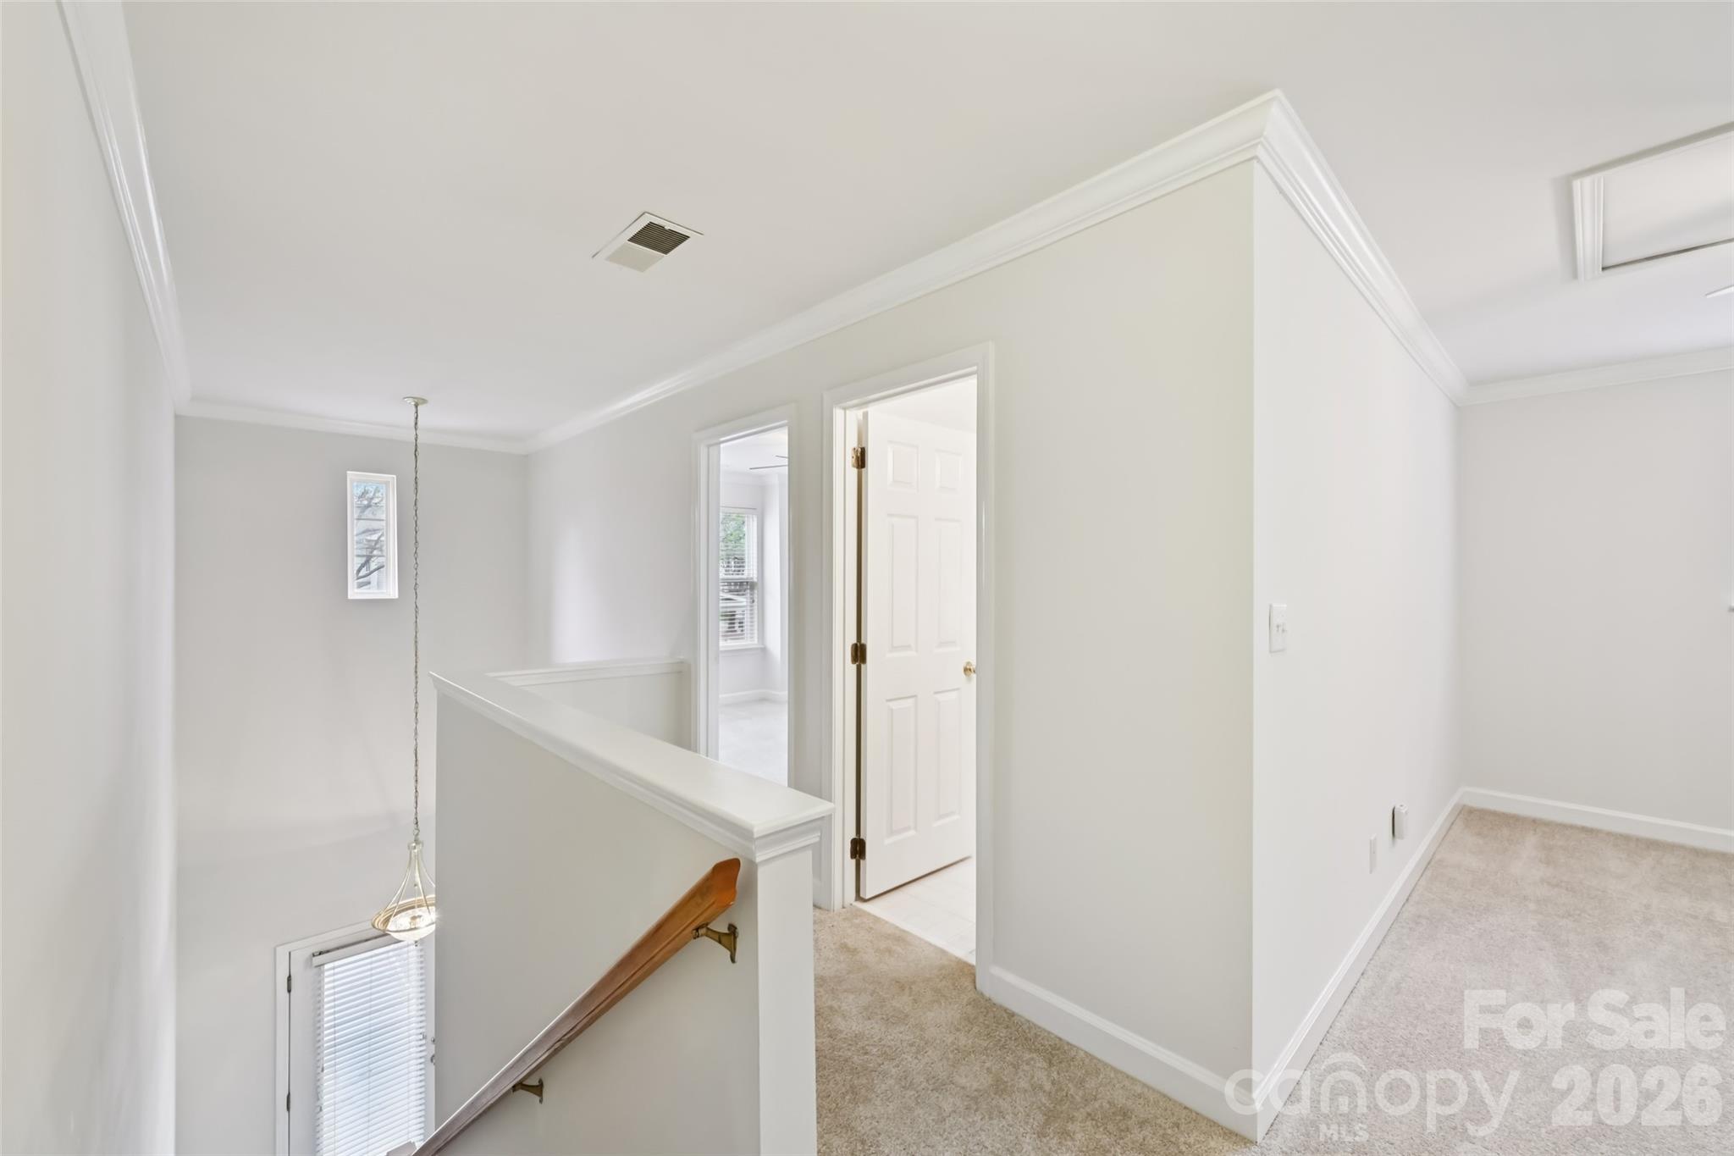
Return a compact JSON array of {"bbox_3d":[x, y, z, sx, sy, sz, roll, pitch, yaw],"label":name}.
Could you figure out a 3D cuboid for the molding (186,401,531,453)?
[{"bbox_3d":[-3.414,-1.025,4.688,1.949,0.095,0.080,0,0,-43],"label":"molding"}]

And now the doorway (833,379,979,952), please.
[{"bbox_3d":[0.157,0.330,2.480,0.130,2.030,0.715,0,0,-44],"label":"doorway"}]

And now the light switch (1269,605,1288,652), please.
[{"bbox_3d":[1.057,0.128,1.728,0.120,0.118,0.014,0,0,-43],"label":"light switch"}]

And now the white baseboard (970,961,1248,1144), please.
[{"bbox_3d":[0.666,1.287,1.869,0.016,0.112,0.762,0,0,-44],"label":"white baseboard"}]

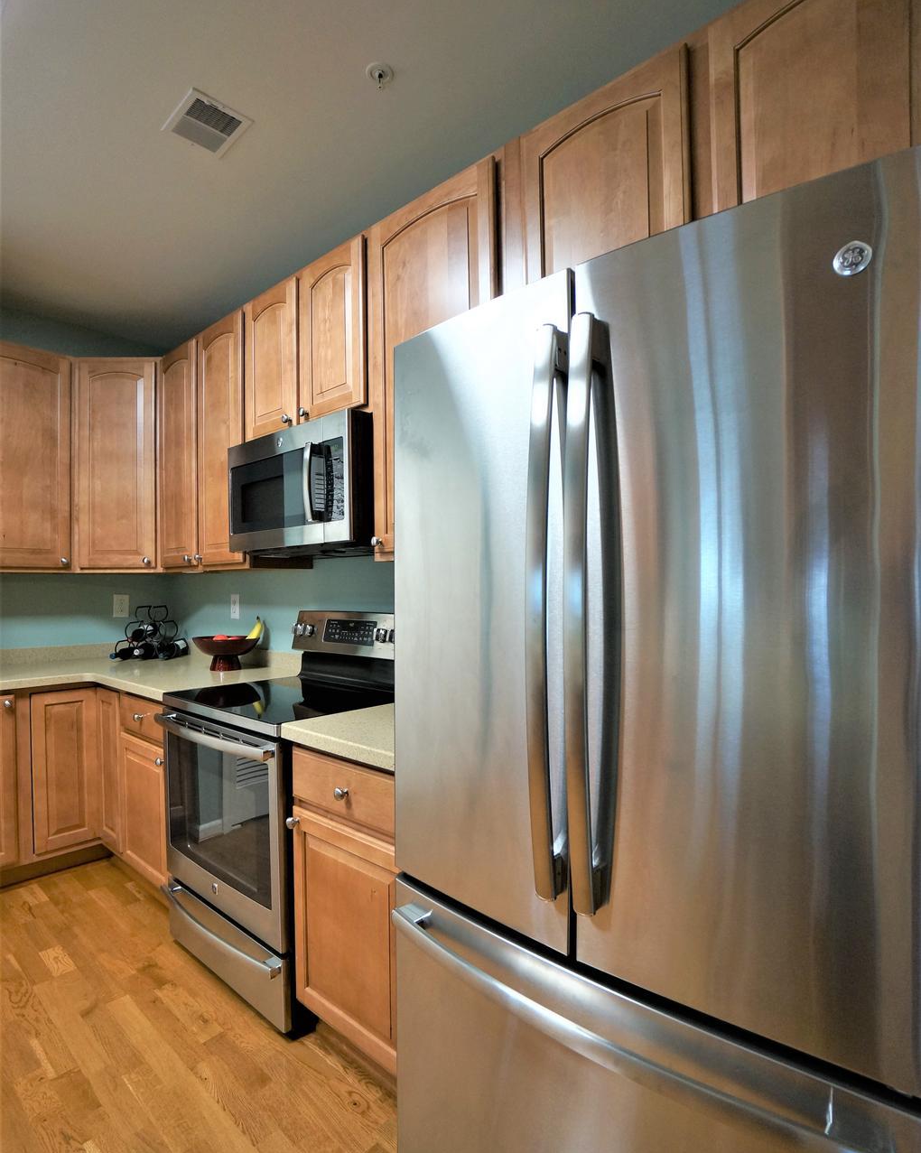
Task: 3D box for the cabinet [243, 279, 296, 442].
[{"bbox_3d":[-0.738,-0.832,2.280,0.382,0.550,0.040,-1,-1,40],"label":"cabinet"}]

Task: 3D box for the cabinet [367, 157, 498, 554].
[{"bbox_3d":[-0.084,-0.595,1.726,0.504,1.050,0.040,-1,-1,40],"label":"cabinet"}]

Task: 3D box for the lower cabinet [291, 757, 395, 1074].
[{"bbox_3d":[-0.107,0.837,1.712,0.460,0.756,0.625,-1,-1,40],"label":"lower cabinet"}]

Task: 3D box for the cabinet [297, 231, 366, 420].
[{"bbox_3d":[-0.446,-0.838,2.033,0.374,0.550,0.040,-1,-1,40],"label":"cabinet"}]

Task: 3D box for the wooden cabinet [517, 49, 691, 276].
[{"bbox_3d":[0.424,-0.831,1.480,0.423,0.595,0.320,-1,-1,40],"label":"wooden cabinet"}]

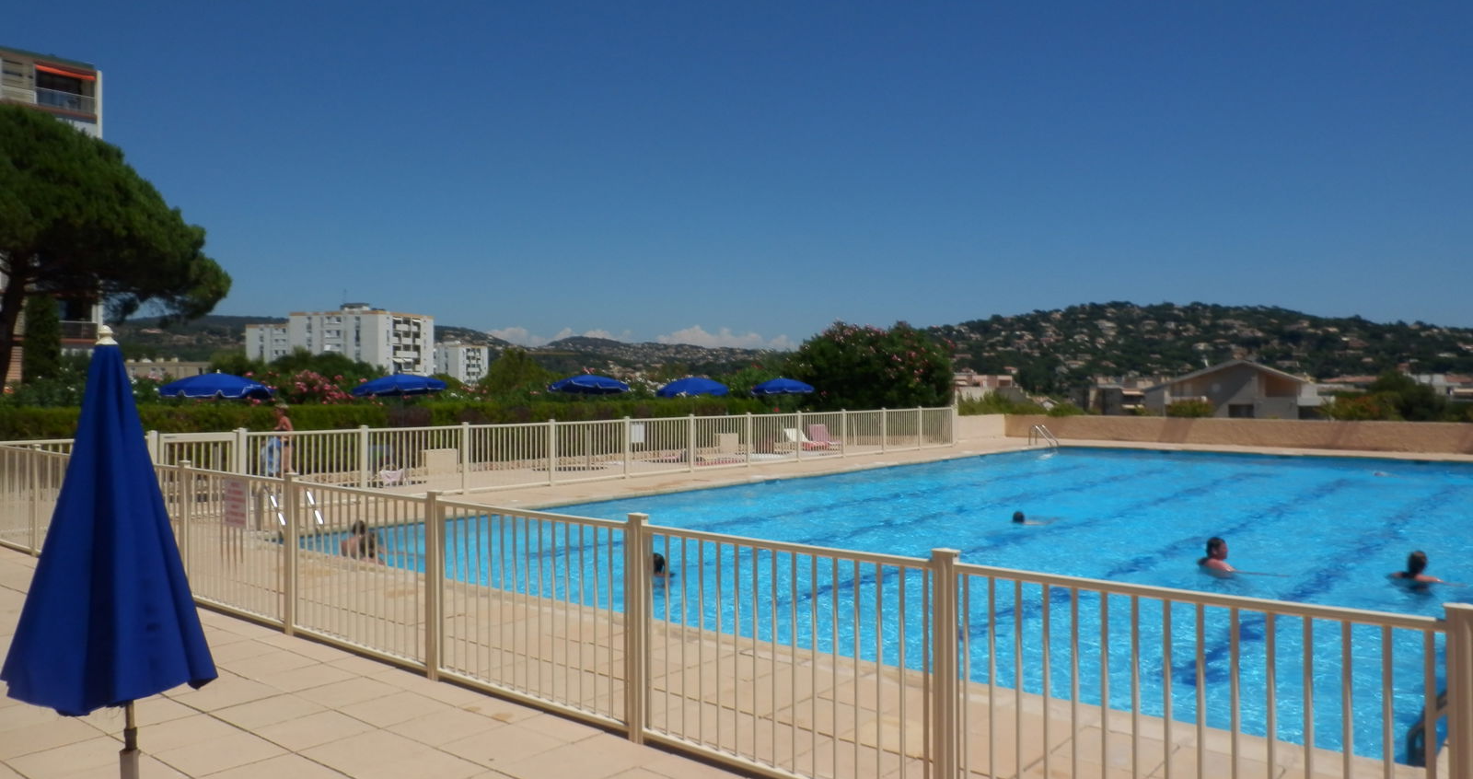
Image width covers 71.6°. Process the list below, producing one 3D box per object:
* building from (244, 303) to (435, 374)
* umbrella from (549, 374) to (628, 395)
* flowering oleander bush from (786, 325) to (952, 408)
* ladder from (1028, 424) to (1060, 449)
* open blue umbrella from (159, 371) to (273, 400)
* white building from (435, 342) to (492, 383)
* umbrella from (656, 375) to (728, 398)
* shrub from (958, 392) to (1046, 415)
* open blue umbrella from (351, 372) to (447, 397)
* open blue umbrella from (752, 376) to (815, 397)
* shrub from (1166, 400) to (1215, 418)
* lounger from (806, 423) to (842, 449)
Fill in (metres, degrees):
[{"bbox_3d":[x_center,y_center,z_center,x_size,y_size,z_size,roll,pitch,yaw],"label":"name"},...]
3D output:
[{"bbox_3d":[-88.500,-9.000,226.000,42.000,18.000,24.000,0,0,20],"label":"building"},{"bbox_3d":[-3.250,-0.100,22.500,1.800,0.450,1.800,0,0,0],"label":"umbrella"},{"bbox_3d":[4.100,-0.220,31.500,5.100,3.700,4.300,0,0,7],"label":"flowering oleander bush"},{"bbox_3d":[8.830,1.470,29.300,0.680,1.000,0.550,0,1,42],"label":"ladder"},{"bbox_3d":[-8.260,0.740,16.200,1.770,2.040,1.770,0,0,0],"label":"open blue umbrella"},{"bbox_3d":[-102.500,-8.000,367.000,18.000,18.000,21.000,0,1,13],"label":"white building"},{"bbox_3d":[-1.035,0.690,24.500,1.770,2.000,1.770,0,0,0],"label":"umbrella"},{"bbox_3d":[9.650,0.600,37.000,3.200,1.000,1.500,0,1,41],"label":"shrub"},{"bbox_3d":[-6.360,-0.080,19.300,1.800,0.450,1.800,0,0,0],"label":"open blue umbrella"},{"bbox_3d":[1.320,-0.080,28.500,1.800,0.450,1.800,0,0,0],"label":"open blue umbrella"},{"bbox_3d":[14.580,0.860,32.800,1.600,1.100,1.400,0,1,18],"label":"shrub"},{"bbox_3d":[2.470,1.360,28.600,0.620,0.780,1.350,0,1,-37],"label":"lounger"}]

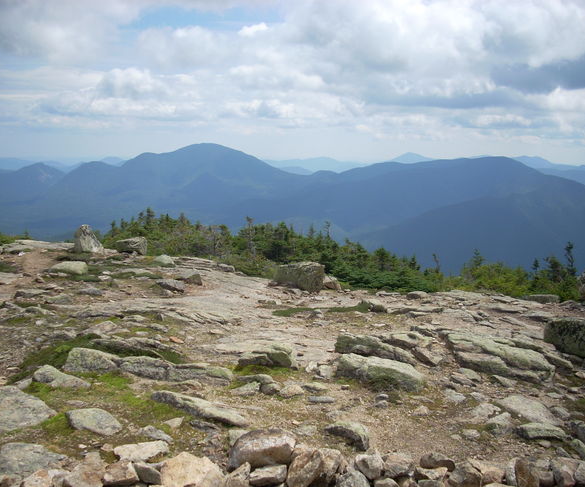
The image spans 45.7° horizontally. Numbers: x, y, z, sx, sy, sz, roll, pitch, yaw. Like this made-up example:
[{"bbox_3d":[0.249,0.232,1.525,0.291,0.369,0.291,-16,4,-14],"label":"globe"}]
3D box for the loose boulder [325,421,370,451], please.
[{"bbox_3d":[0.373,1.301,4.707,0.306,0.160,0.214,3,8,20],"label":"loose boulder"}]

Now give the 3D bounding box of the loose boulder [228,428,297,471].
[{"bbox_3d":[-0.182,1.248,4.215,0.407,0.196,0.285,-2,8,-12],"label":"loose boulder"}]

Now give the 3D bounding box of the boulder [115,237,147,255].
[{"bbox_3d":[-3.600,0.043,15.428,0.666,0.380,0.533,2,8,15],"label":"boulder"}]

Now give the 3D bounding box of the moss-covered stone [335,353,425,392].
[{"bbox_3d":[0.772,1.147,6.203,0.803,0.264,0.442,4,9,28],"label":"moss-covered stone"}]

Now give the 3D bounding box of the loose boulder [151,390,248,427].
[{"bbox_3d":[-0.708,1.234,5.211,0.834,0.157,0.275,4,9,28],"label":"loose boulder"}]

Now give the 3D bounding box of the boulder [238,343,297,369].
[{"bbox_3d":[-0.244,1.100,6.832,0.557,0.189,0.446,1,8,10],"label":"boulder"}]

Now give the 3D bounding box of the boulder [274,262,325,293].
[{"bbox_3d":[0.100,0.561,11.861,0.889,0.510,0.578,4,9,28],"label":"boulder"}]

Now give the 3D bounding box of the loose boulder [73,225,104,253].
[{"bbox_3d":[-4.607,-0.114,15.677,0.675,0.624,0.506,0,8,0],"label":"loose boulder"}]

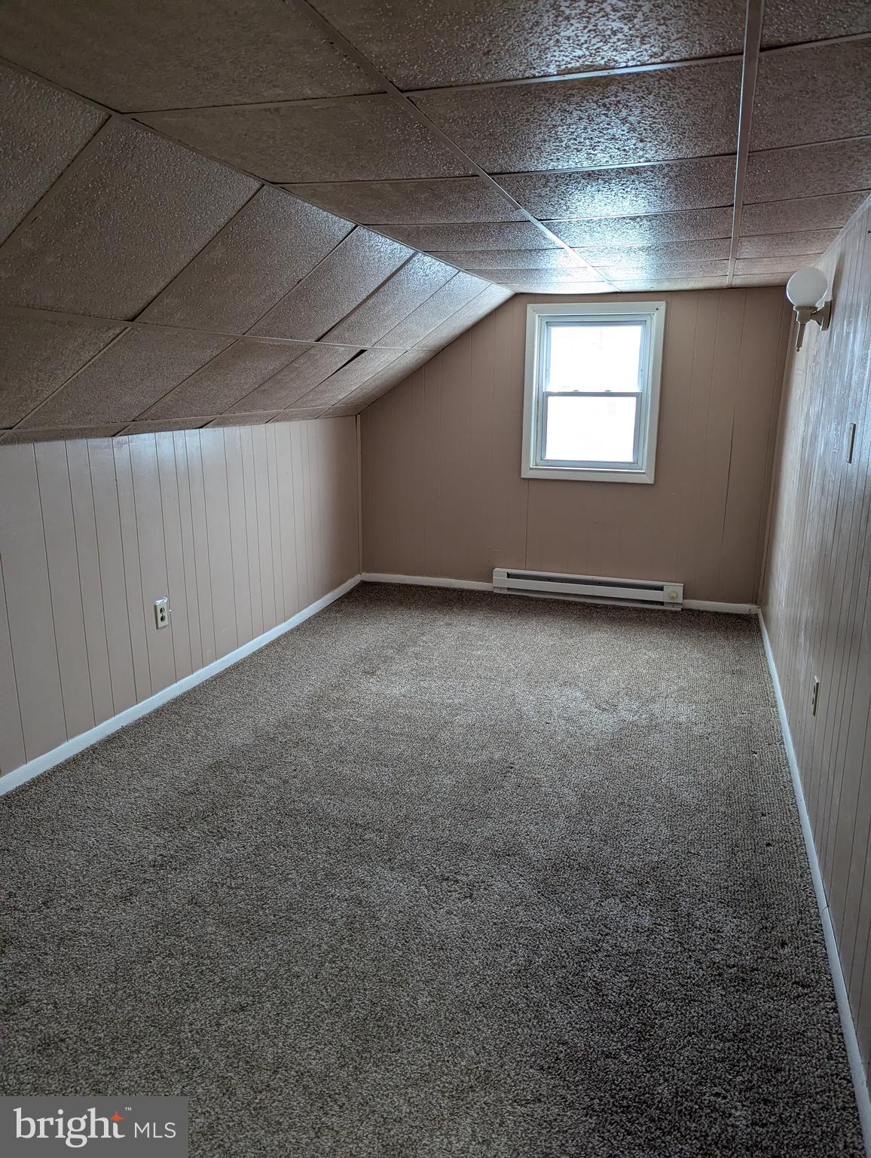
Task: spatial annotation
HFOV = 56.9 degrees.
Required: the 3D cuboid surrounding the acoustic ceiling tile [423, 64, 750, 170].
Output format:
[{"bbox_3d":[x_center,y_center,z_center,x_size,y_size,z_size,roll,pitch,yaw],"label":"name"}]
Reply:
[{"bbox_3d":[0.323,-0.946,1.668,0.599,0.020,0.602,5,15,18],"label":"acoustic ceiling tile"}]

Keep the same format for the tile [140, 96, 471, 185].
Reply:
[{"bbox_3d":[-0.255,-1.004,1.858,0.605,0.020,0.604,6,15,18],"label":"tile"}]

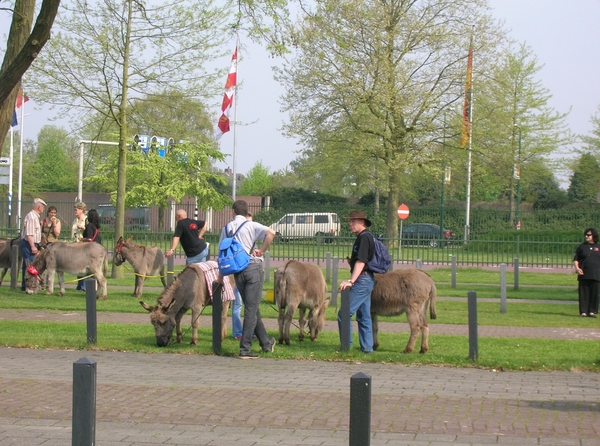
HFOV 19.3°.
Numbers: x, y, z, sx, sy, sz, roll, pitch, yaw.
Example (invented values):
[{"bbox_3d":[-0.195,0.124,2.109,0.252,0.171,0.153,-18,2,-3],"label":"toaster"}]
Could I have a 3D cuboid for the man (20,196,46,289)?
[{"bbox_3d":[-5.019,0.405,33.300,0.450,1.740,0.520,2,0,-13],"label":"man"}]

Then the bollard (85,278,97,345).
[{"bbox_3d":[-2.518,1.071,21.350,0.105,0.800,0.105,1,0,10],"label":"bollard"}]

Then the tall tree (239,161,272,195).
[{"bbox_3d":[-4.153,-2.473,165.000,3.600,6.900,3.600,1,0,10],"label":"tall tree"}]

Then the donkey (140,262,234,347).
[{"bbox_3d":[-1.303,1.010,22.050,0.500,1.030,1.450,2,0,32],"label":"donkey"}]

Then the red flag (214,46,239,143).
[{"bbox_3d":[-5.492,-9.742,133.000,1.400,7.000,0.500,2,0,0],"label":"red flag"}]

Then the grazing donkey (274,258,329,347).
[{"bbox_3d":[0.045,1.019,22.800,0.440,1.050,1.300,2,0,21],"label":"grazing donkey"}]

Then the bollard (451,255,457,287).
[{"bbox_3d":[3.673,1.165,42.300,0.100,0.800,0.100,1,0,10],"label":"bollard"}]

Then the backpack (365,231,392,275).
[{"bbox_3d":[0.947,0.366,21.200,0.220,0.480,0.320,-12,0,-15],"label":"backpack"}]

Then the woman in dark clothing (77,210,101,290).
[{"bbox_3d":[-4.181,0.547,35.200,0.420,1.630,0.450,2,0,37],"label":"woman in dark clothing"}]

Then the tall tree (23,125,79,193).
[{"bbox_3d":[-23.285,-4.293,165.000,5.200,9.800,5.200,2,0,0],"label":"tall tree"}]

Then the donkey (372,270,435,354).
[{"bbox_3d":[1.071,1.065,21.900,1.350,1.120,0.450,2,0,41],"label":"donkey"}]

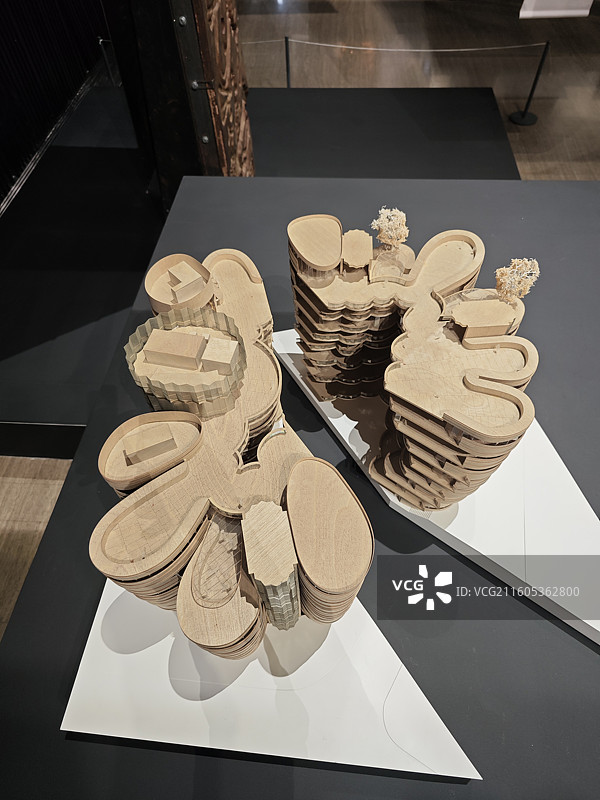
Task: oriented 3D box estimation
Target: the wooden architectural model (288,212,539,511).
[{"bbox_3d":[0.230,-0.104,1.022,0.348,0.299,0.589,-24,55,-16],"label":"wooden architectural model"}]

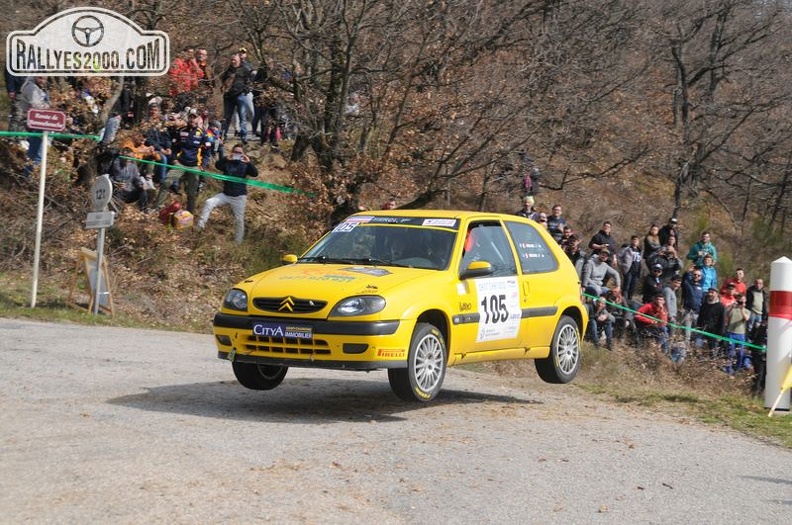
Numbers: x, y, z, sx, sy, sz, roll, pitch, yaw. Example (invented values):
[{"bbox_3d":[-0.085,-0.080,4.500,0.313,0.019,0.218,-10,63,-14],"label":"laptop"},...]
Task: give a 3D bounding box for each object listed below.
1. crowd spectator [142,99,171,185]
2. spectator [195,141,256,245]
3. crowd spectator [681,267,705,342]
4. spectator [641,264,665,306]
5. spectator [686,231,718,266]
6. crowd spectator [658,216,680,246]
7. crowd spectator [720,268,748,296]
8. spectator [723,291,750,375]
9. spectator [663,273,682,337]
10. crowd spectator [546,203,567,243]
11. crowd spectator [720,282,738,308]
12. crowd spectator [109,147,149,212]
[{"bbox_3d":[-4.081,-2.025,31.500,0.580,1.380,0.800,3,1,-30],"label":"crowd spectator"},{"bbox_3d":[-2.786,-1.133,30.500,1.000,1.670,0.580,3,1,-7],"label":"spectator"},{"bbox_3d":[6.397,0.986,39.718,0.600,1.760,0.420,3,1,7],"label":"crowd spectator"},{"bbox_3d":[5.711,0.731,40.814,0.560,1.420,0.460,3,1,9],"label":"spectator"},{"bbox_3d":[6.873,0.173,41.500,0.700,1.740,0.450,3,1,5],"label":"spectator"},{"bbox_3d":[6.108,-0.131,41.500,0.560,1.740,0.400,3,1,-6],"label":"crowd spectator"},{"bbox_3d":[7.319,0.990,40.000,0.600,1.720,0.420,3,1,-6],"label":"crowd spectator"},{"bbox_3d":[7.443,1.541,40.017,0.620,1.740,0.480,3,1,12],"label":"spectator"},{"bbox_3d":[6.103,1.095,40.518,0.500,1.620,0.500,4,2,41],"label":"spectator"},{"bbox_3d":[3.752,-0.476,43.019,0.550,1.730,0.380,2,1,-12],"label":"crowd spectator"},{"bbox_3d":[7.340,1.314,40.517,0.560,1.730,0.380,4,1,14],"label":"crowd spectator"},{"bbox_3d":[-4.647,-1.436,32.012,0.600,1.120,0.780,2,1,-23],"label":"crowd spectator"}]

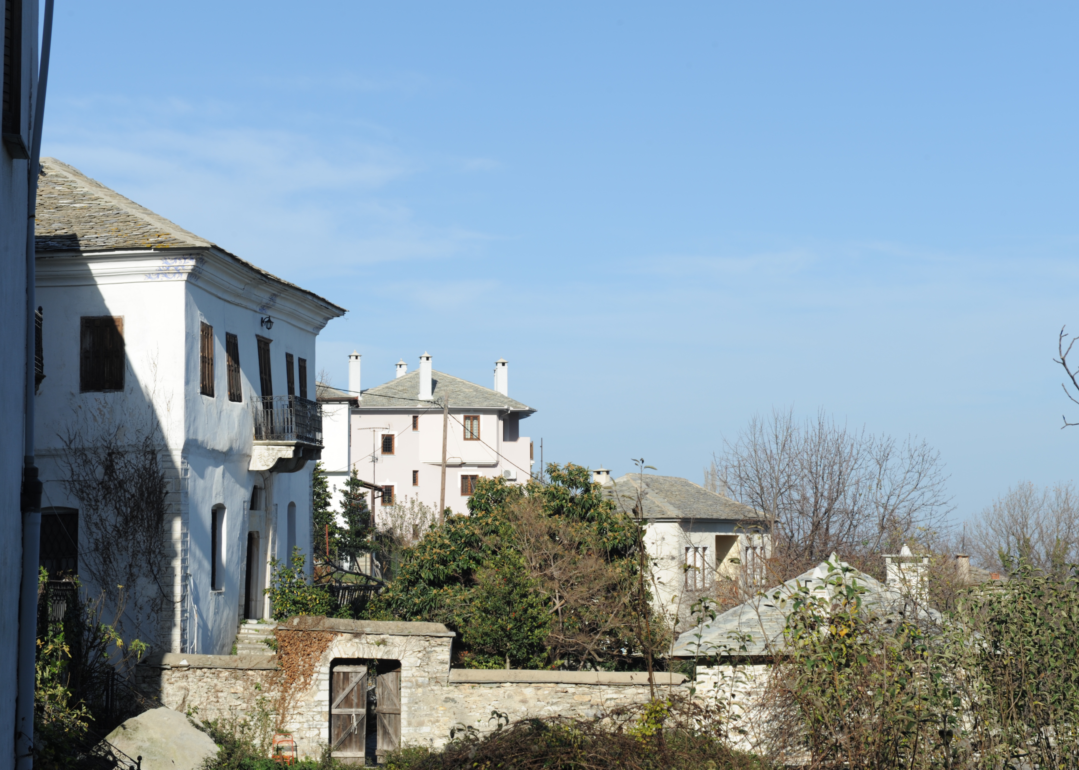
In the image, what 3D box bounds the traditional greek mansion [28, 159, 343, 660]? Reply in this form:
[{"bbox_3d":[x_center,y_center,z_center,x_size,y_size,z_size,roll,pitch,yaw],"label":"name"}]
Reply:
[{"bbox_3d":[-10.810,1.289,54.808,9.600,12.400,16.800,0,-3,5],"label":"traditional greek mansion"}]

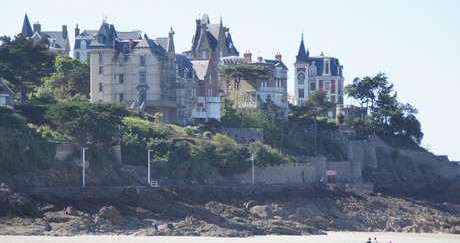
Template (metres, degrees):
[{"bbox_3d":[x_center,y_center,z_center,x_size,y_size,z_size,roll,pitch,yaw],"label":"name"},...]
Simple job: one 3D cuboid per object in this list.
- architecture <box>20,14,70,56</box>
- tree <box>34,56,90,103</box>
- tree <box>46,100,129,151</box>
[{"bbox_3d":[-40.760,-16.570,465.000,10.500,14.300,9.500,0,-2,5],"label":"architecture"},{"bbox_3d":[-32.470,-8.140,408.000,10.800,9.310,9.500,0,-2,0],"label":"tree"},{"bbox_3d":[-25.050,0.880,370.000,14.300,9.490,12.000,0,-2,0],"label":"tree"}]

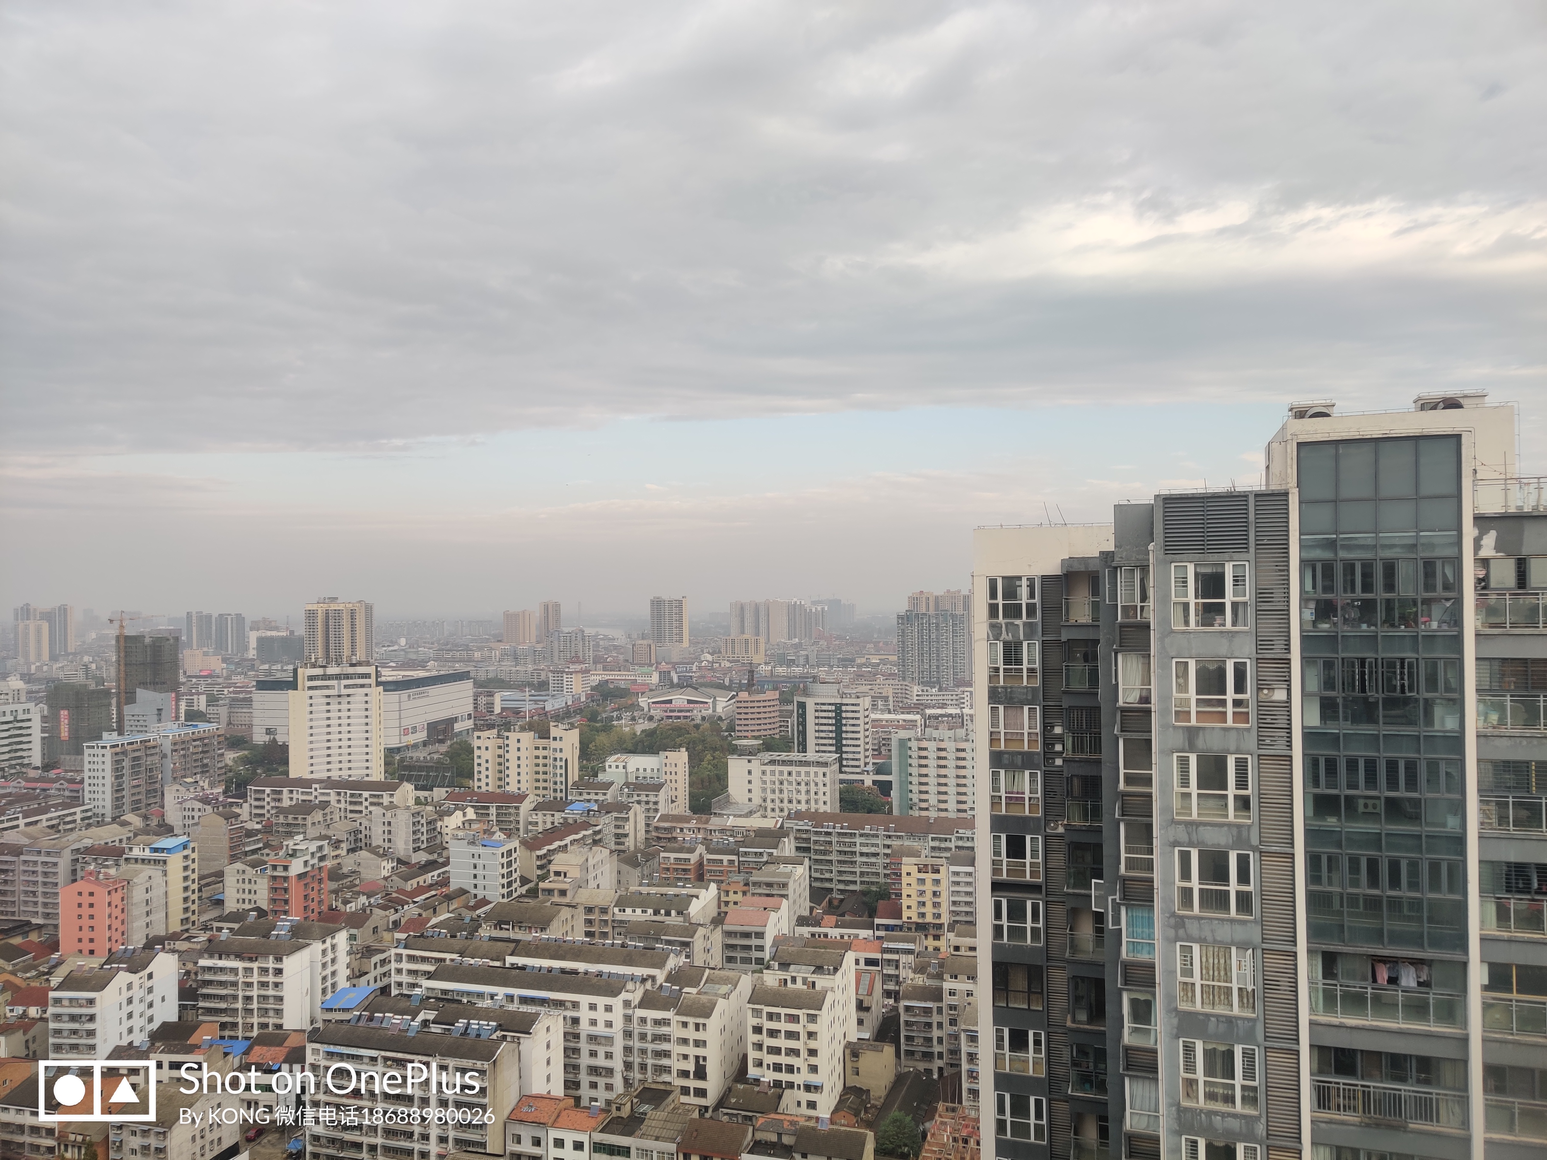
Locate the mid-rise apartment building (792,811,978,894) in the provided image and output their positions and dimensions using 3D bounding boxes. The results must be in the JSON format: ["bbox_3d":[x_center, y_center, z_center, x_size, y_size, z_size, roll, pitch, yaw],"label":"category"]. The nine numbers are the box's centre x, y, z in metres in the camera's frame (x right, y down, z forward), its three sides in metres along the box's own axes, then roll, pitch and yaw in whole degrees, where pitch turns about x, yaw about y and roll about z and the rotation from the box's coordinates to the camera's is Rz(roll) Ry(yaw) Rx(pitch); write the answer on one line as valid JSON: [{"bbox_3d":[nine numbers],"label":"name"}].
[{"bbox_3d":[34.640,85.650,376.020,60.500,25.000,12.500,-1,-1,17],"label":"mid-rise apartment building"}]

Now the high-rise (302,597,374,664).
[{"bbox_3d":[-433.323,66.768,1209.121,63.000,93.000,20.000,0,-1,-9],"label":"high-rise"}]

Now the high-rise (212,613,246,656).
[{"bbox_3d":[-768.090,85.730,1707.200,36.000,76.500,17.000,-1,-1,5],"label":"high-rise"}]

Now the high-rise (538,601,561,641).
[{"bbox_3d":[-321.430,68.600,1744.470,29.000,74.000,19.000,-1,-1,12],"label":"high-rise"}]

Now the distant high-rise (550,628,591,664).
[{"bbox_3d":[-248.780,86.620,1474.270,47.000,51.000,16.500,-1,-1,14],"label":"distant high-rise"}]

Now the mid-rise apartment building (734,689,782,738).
[{"bbox_3d":[-9.350,84.950,739.040,28.000,38.000,19.000,-1,-1,8],"label":"mid-rise apartment building"}]

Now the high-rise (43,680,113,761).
[{"bbox_3d":[-399.350,83.600,694.380,30.500,46.000,18.500,-1,-1,16],"label":"high-rise"}]

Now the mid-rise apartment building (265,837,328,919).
[{"bbox_3d":[-129.027,84.893,327.950,7.607,26.000,14.537,-1,-1,18],"label":"mid-rise apartment building"}]

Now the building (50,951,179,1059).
[{"bbox_3d":[-134.400,88.940,247.300,10.500,20.200,25.500,-1,-1,4],"label":"building"}]

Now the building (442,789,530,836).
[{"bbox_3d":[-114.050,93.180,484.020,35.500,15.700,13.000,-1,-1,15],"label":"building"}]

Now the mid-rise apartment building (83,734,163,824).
[{"bbox_3d":[-274.104,83.882,509.321,12.780,36.000,28.786,-1,-1,12],"label":"mid-rise apartment building"}]

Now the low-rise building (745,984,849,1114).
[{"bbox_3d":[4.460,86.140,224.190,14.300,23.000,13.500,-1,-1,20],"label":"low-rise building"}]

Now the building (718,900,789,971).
[{"bbox_3d":[-4.150,88.340,292.740,10.700,19.000,20.000,-1,-1,15],"label":"building"}]

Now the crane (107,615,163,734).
[{"bbox_3d":[-410.617,63.522,779.200,3.000,87.000,60.000,-1,-1,5],"label":"crane"}]

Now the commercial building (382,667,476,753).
[{"bbox_3d":[-267.688,84.858,797.907,99.087,42.000,101.635,-1,-1,13],"label":"commercial building"}]

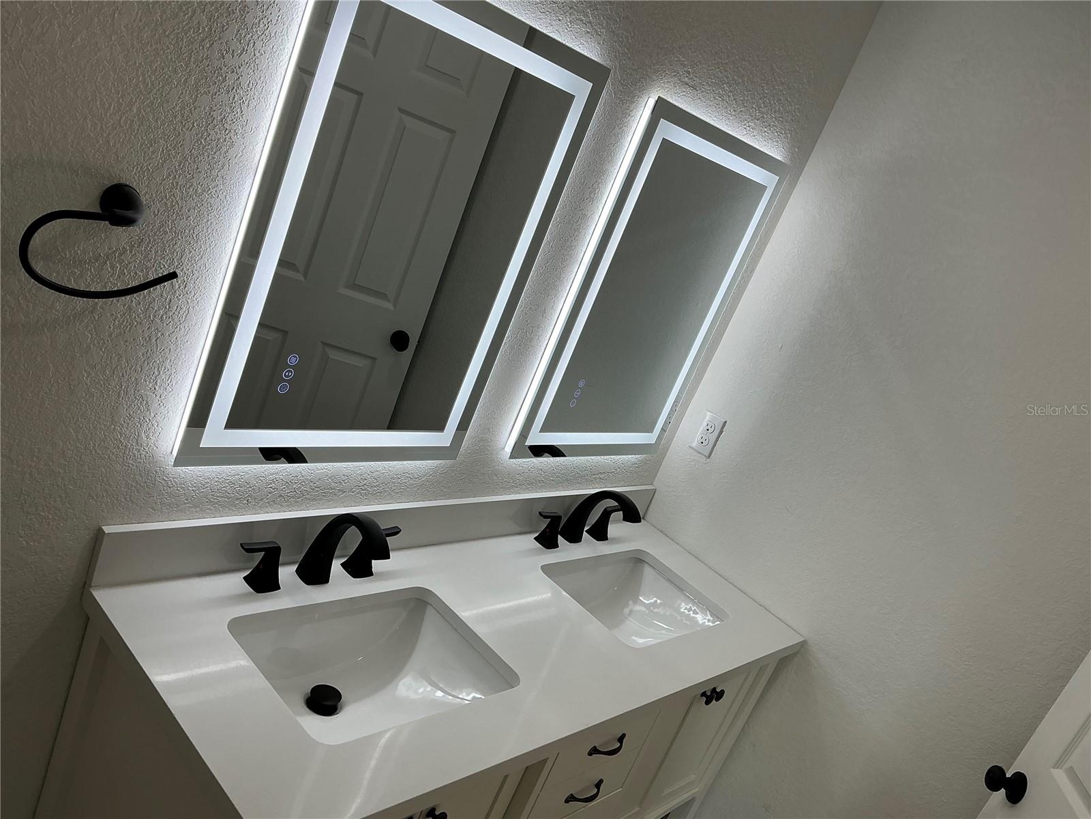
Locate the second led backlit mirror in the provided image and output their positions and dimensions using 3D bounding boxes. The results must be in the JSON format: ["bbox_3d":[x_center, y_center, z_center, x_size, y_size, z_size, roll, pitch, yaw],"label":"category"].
[{"bbox_3d":[0.252,-0.247,2.052,0.029,0.805,0.595,35,20,35],"label":"second led backlit mirror"}]

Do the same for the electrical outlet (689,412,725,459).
[{"bbox_3d":[0.440,0.067,2.400,0.071,0.114,0.007,35,20,35],"label":"electrical outlet"}]

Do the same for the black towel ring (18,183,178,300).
[{"bbox_3d":[-0.558,-0.211,1.108,0.062,0.142,0.195,35,20,35],"label":"black towel ring"}]

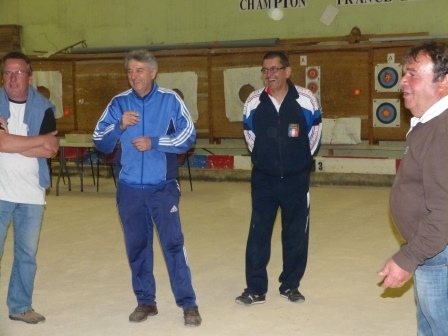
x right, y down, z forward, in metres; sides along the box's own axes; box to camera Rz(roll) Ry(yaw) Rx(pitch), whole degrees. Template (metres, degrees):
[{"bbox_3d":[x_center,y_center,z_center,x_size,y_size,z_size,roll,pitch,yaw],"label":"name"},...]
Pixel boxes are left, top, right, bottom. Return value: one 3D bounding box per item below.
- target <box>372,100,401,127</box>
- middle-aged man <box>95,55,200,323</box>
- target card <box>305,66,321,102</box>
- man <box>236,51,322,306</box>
[{"bbox_3d":[2.524,-0.849,12.850,0.425,0.430,0.015,1,6,22],"label":"target"},{"bbox_3d":[-0.494,0.117,5.279,0.630,1.730,0.430,0,6,14],"label":"middle-aged man"},{"bbox_3d":[1.416,-1.283,13.256,0.235,0.640,0.015,1,6,22],"label":"target card"},{"bbox_3d":[0.381,0.069,5.690,0.590,1.720,0.380,0,5,8],"label":"man"}]

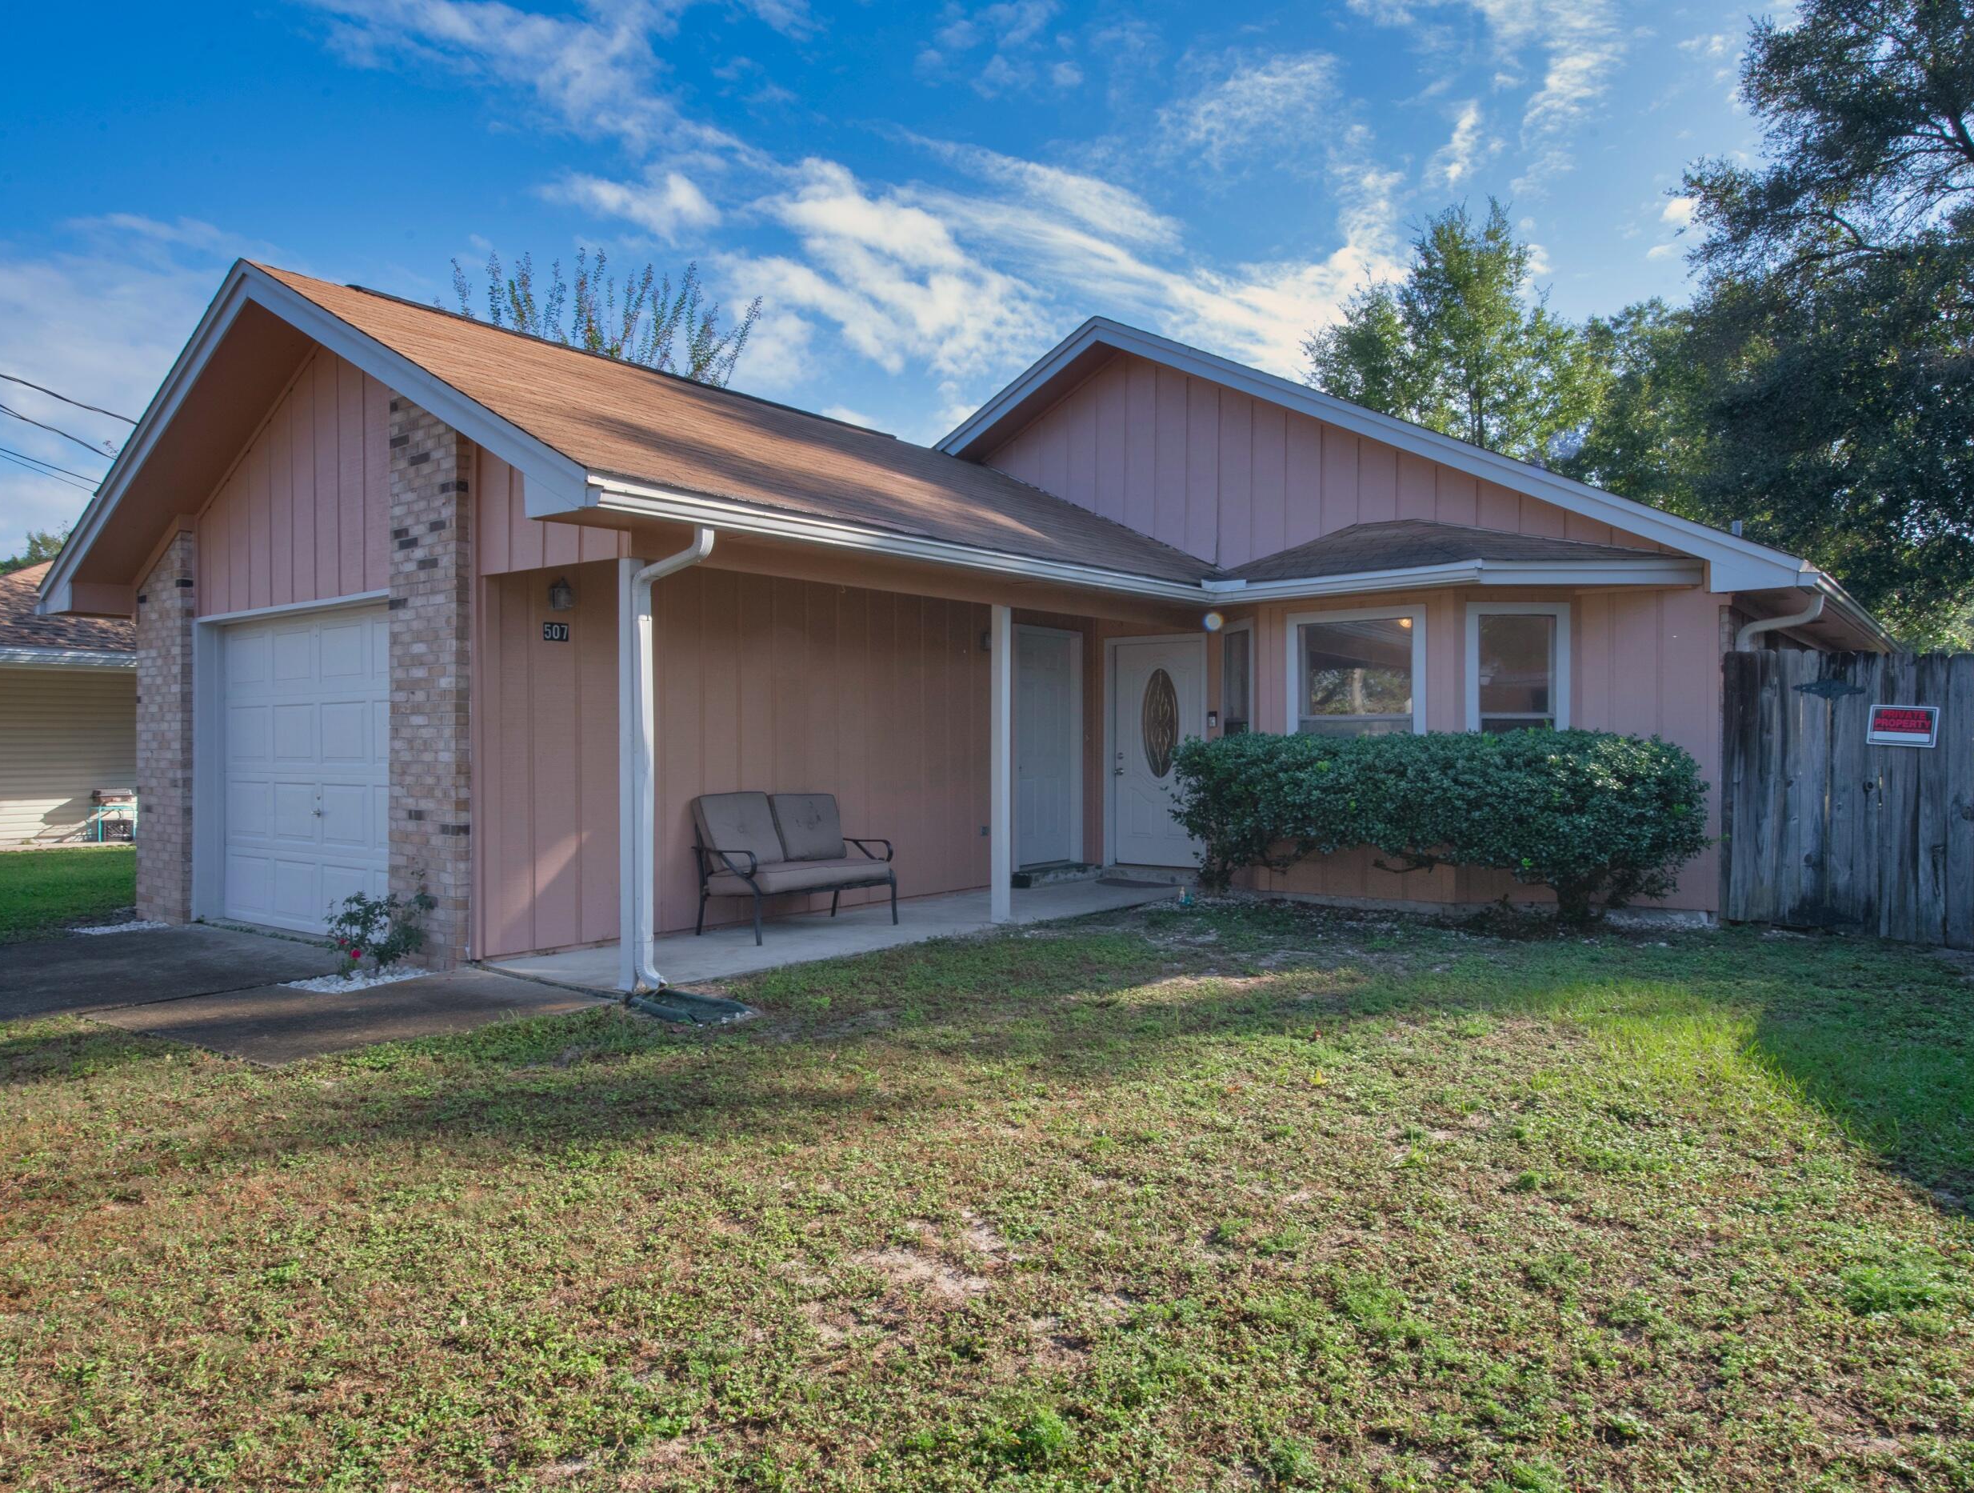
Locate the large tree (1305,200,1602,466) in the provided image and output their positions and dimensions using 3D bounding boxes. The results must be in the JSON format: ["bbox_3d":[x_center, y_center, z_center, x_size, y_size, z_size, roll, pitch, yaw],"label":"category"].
[{"bbox_3d":[9.771,-5.180,26.052,6.600,12.470,6.400,0,0,0],"label":"large tree"}]

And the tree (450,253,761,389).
[{"bbox_3d":[-5.042,-2.707,16.532,4.300,7.680,4.200,0,0,0],"label":"tree"}]

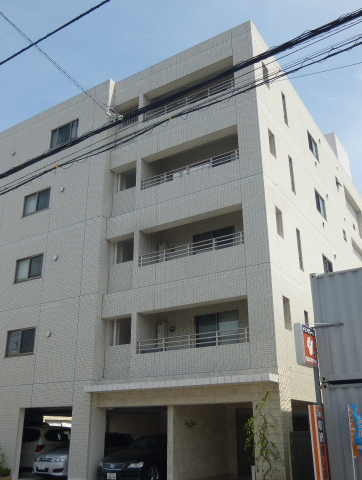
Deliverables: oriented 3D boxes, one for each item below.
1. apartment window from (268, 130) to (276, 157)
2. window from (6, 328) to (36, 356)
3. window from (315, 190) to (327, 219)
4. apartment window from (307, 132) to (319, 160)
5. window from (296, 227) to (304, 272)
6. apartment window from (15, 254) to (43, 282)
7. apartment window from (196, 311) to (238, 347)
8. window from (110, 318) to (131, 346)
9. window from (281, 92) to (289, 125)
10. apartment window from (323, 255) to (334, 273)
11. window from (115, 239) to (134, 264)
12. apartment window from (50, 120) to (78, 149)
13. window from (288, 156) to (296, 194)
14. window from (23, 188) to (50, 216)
[{"bbox_3d":[2.944,-3.158,15.253,0.180,0.910,0.530,-14,-25,30],"label":"apartment window"},{"bbox_3d":[-5.829,3.773,16.945,1.594,0.982,0.150,-13,-25,30],"label":"window"},{"bbox_3d":[5.811,-1.472,19.368,0.150,0.980,1.390,-14,-25,30],"label":"window"},{"bbox_3d":[5.789,-4.092,20.397,0.150,0.950,1.380,-14,-25,30],"label":"apartment window"},{"bbox_3d":[3.913,0.337,15.428,0.150,1.440,0.360,-14,-25,30],"label":"window"},{"bbox_3d":[-5.868,1.149,17.981,1.559,0.976,0.150,-13,-25,30],"label":"apartment window"},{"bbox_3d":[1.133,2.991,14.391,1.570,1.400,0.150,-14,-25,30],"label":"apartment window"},{"bbox_3d":[-1.948,3.067,15.328,1.074,0.936,0.150,-13,-25,30],"label":"window"},{"bbox_3d":[3.901,-4.960,17.562,0.150,1.480,0.400,-14,-25,30],"label":"window"},{"bbox_3d":[5.848,1.209,18.389,0.150,0.970,1.386,-13,-25,30],"label":"apartment window"},{"bbox_3d":[-1.977,0.403,16.117,0.860,0.860,0.150,-14,-25,30],"label":"window"},{"bbox_3d":[-4.758,-4.333,19.119,1.540,0.940,0.150,-14,-25,30],"label":"apartment window"},{"bbox_3d":[3.938,-2.344,16.599,0.150,1.455,0.393,-13,-25,30],"label":"window"},{"bbox_3d":[-5.790,-1.480,18.742,1.580,0.970,0.150,-14,-25,30],"label":"window"}]

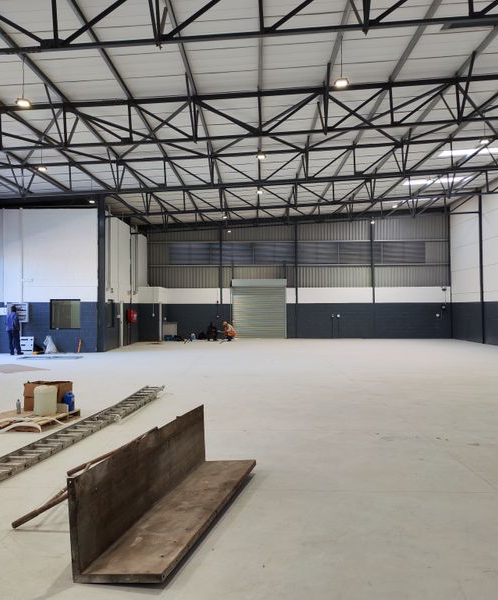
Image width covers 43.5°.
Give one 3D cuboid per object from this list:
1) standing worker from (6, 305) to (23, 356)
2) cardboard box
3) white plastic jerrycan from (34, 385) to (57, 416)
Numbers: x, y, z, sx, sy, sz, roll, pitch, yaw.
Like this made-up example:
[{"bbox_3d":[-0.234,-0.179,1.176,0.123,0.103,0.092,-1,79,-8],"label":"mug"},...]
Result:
[{"bbox_3d":[-8.218,1.058,21.851,0.520,1.700,0.480,-1,-1,37],"label":"standing worker"},{"bbox_3d":[-2.990,1.426,9.303,0.490,0.390,0.480,0,-1,10],"label":"cardboard box"},{"bbox_3d":[-2.880,1.401,8.832,0.320,0.430,0.280,0,-1,-18],"label":"white plastic jerrycan"}]

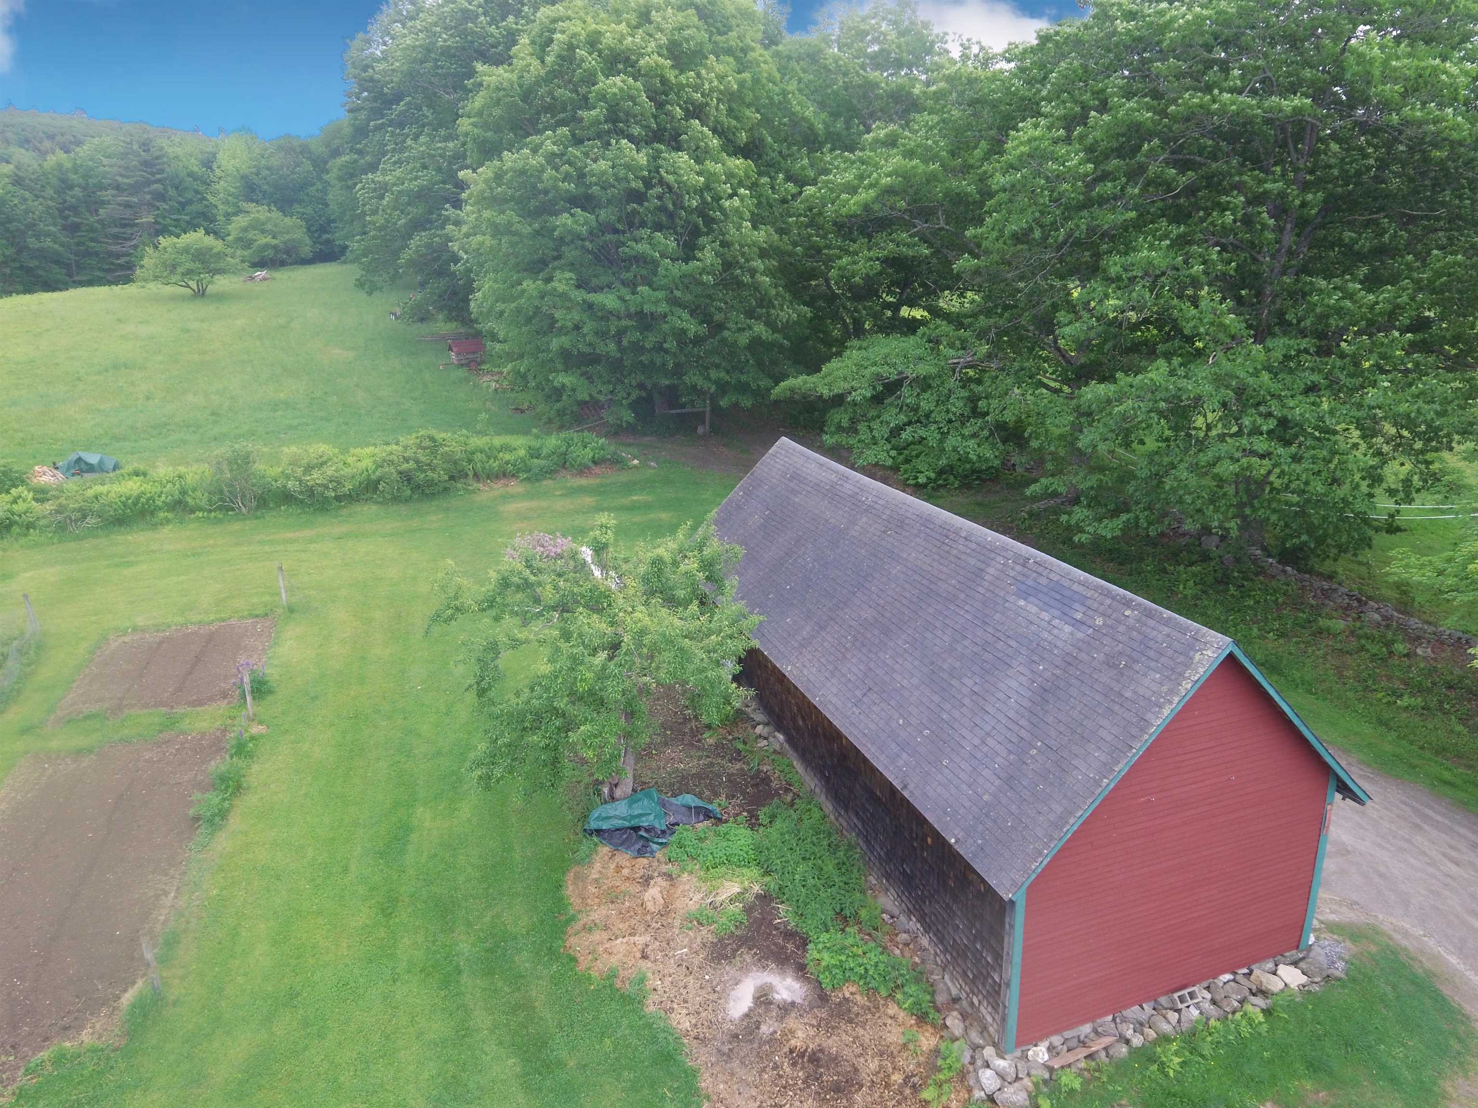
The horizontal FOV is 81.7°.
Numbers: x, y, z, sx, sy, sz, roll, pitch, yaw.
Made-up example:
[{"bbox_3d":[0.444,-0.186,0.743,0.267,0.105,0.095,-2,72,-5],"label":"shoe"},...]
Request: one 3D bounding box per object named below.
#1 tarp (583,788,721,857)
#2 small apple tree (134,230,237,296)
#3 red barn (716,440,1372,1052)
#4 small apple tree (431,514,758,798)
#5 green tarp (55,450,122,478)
[{"bbox_3d":[-1.437,4.310,13.844,2.250,0.360,1.350,-2,18,-7],"label":"tarp"},{"bbox_3d":[-48.529,-25.406,75.000,7.600,5.400,7.200,-11,21,-30],"label":"small apple tree"},{"bbox_3d":[3.369,1.386,15.803,5.600,4.850,12.900,-7,19,-19],"label":"red barn"},{"bbox_3d":[-2.365,1.926,14.260,5.200,4.600,4.900,-3,18,-9],"label":"small apple tree"},{"bbox_3d":[-29.779,-4.121,38.918,2.350,1.000,1.700,-13,22,-36],"label":"green tarp"}]

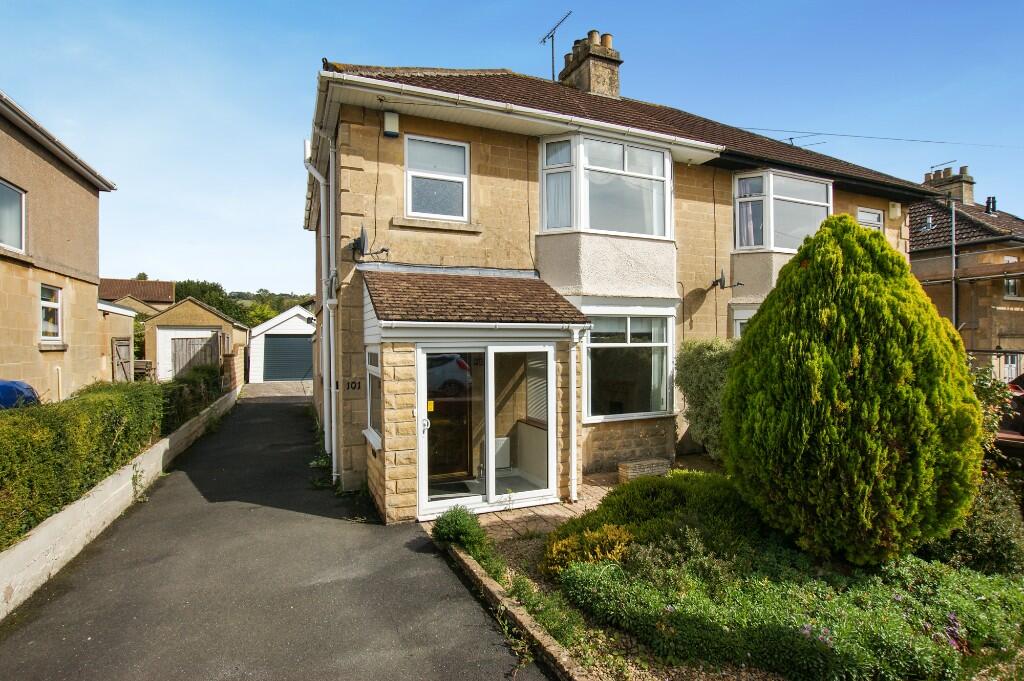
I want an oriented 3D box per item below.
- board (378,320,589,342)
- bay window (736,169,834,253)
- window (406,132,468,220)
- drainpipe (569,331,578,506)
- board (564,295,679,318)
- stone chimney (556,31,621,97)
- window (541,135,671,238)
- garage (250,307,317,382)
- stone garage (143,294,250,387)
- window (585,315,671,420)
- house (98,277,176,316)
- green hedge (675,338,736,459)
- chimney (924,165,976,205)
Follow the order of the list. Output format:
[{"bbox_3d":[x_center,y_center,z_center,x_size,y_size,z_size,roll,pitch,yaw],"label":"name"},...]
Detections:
[{"bbox_3d":[-0.226,-0.105,5.443,2.600,0.220,0.100,0,0,-21],"label":"board"},{"bbox_3d":[5.417,-2.400,8.840,2.420,1.500,0.500,0,0,-21],"label":"bay window"},{"bbox_3d":[-1.101,-2.352,6.709,0.980,1.220,0.090,0,0,-21],"label":"window"},{"bbox_3d":[0.791,0.950,5.821,0.075,2.200,0.100,0,0,-21],"label":"drainpipe"},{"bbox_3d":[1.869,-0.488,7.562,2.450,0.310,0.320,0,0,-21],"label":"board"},{"bbox_3d":[2.067,-6.980,12.040,0.950,1.680,1.500,0,0,-23],"label":"stone chimney"},{"bbox_3d":[1.803,-2.508,7.635,2.650,1.580,0.420,0,0,-21],"label":"window"},{"bbox_3d":[-10.525,0.209,22.517,3.900,3.400,5.500,0,0,-24],"label":"garage"},{"bbox_3d":[-13.010,-0.025,19.229,2.950,3.150,5.300,0,-1,-25],"label":"stone garage"},{"bbox_3d":[1.938,0.391,7.540,1.800,1.700,0.150,0,0,-21],"label":"window"},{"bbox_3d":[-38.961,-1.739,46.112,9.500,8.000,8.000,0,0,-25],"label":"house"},{"bbox_3d":[3.661,1.030,8.100,1.250,2.080,1.050,0,0,-21],"label":"green hedge"},{"bbox_3d":[19.200,-6.580,20.000,0.950,1.680,1.500,0,0,-23],"label":"chimney"}]

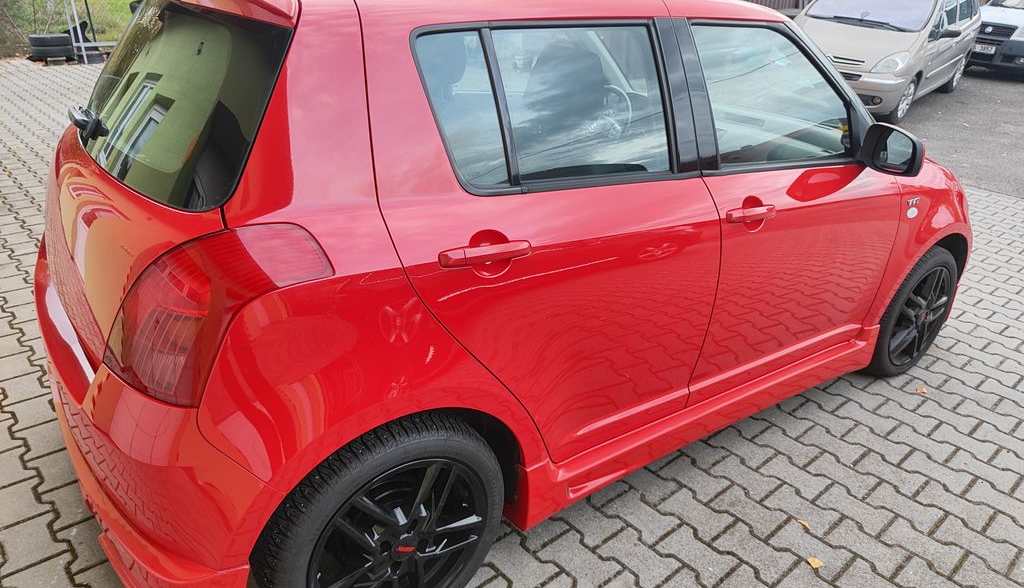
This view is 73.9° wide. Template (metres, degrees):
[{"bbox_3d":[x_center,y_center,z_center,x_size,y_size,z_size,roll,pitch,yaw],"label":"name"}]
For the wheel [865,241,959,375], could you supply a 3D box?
[{"bbox_3d":[1.649,0.068,2.878,0.590,0.590,0.190,-14,29,-33],"label":"wheel"}]

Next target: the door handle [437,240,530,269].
[{"bbox_3d":[-0.046,-0.080,1.364,0.222,0.034,0.043,-10,27,-35],"label":"door handle"}]

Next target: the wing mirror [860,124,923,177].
[{"bbox_3d":[1.194,-0.458,2.135,0.105,0.147,0.185,-14,29,-33],"label":"wing mirror"}]

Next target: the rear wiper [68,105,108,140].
[{"bbox_3d":[-1.056,-0.429,1.685,0.062,0.052,0.300,24,5,-43],"label":"rear wiper"}]

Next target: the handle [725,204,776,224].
[{"bbox_3d":[0.652,-0.222,1.847,0.222,0.034,0.043,-10,27,-35],"label":"handle"}]

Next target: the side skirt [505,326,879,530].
[{"bbox_3d":[0.694,0.342,2.204,1.700,0.200,0.120,-14,29,-33],"label":"side skirt"}]

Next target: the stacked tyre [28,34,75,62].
[{"bbox_3d":[-7.949,-4.257,11.750,0.615,0.380,0.615,-12,27,-30],"label":"stacked tyre"}]

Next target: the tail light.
[{"bbox_3d":[-0.528,0.013,1.208,0.370,0.300,0.250,-14,29,-33],"label":"tail light"}]

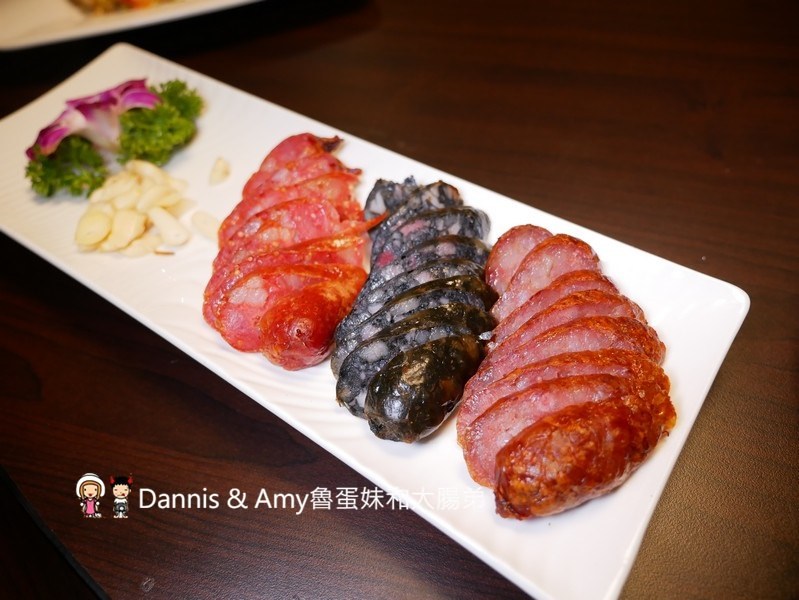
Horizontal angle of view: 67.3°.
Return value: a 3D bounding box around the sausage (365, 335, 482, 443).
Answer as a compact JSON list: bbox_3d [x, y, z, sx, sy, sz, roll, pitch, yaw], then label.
[{"bbox_3d":[0.009,0.028,0.193,0.048,0.017,0.027,-38,88,-18],"label":"sausage"}]

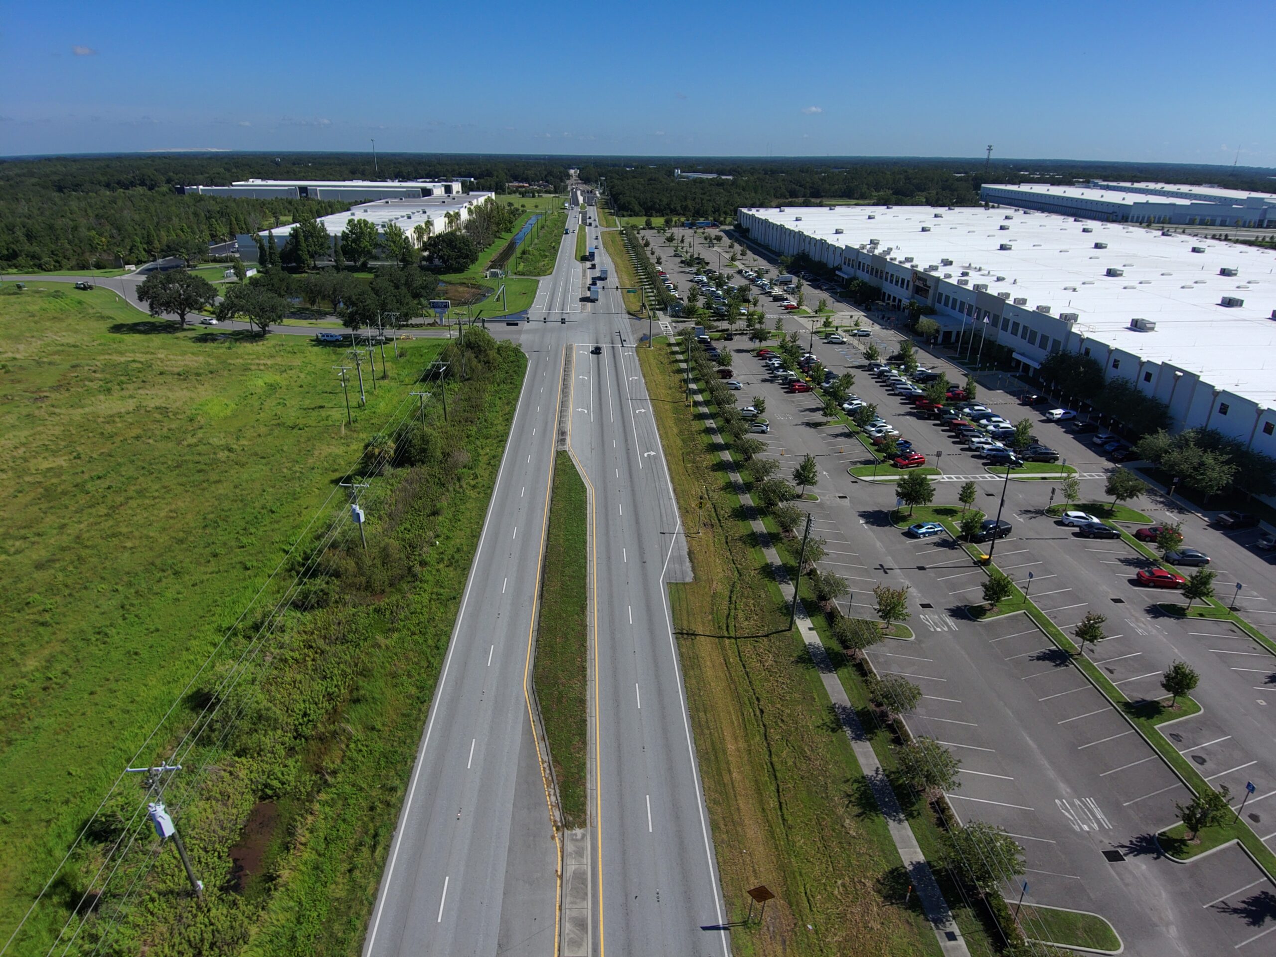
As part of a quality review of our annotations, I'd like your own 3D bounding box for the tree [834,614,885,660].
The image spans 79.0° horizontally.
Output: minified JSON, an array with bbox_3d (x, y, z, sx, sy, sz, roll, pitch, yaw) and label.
[{"bbox_3d":[19.450,14.324,68.816,4.300,3.500,4.300,-1,23,-3],"label":"tree"}]

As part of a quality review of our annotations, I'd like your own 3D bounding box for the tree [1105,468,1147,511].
[{"bbox_3d":[61.346,1.401,97.932,4.700,5.600,4.700,-1,23,-3],"label":"tree"}]

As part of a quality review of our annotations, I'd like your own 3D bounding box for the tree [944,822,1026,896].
[{"bbox_3d":[20.612,23.137,46.338,4.800,4.500,4.500,-1,23,-3],"label":"tree"}]

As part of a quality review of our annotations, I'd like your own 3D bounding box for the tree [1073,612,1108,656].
[{"bbox_3d":[40.838,14.201,69.948,3.078,4.373,2.986,16,27,31],"label":"tree"}]

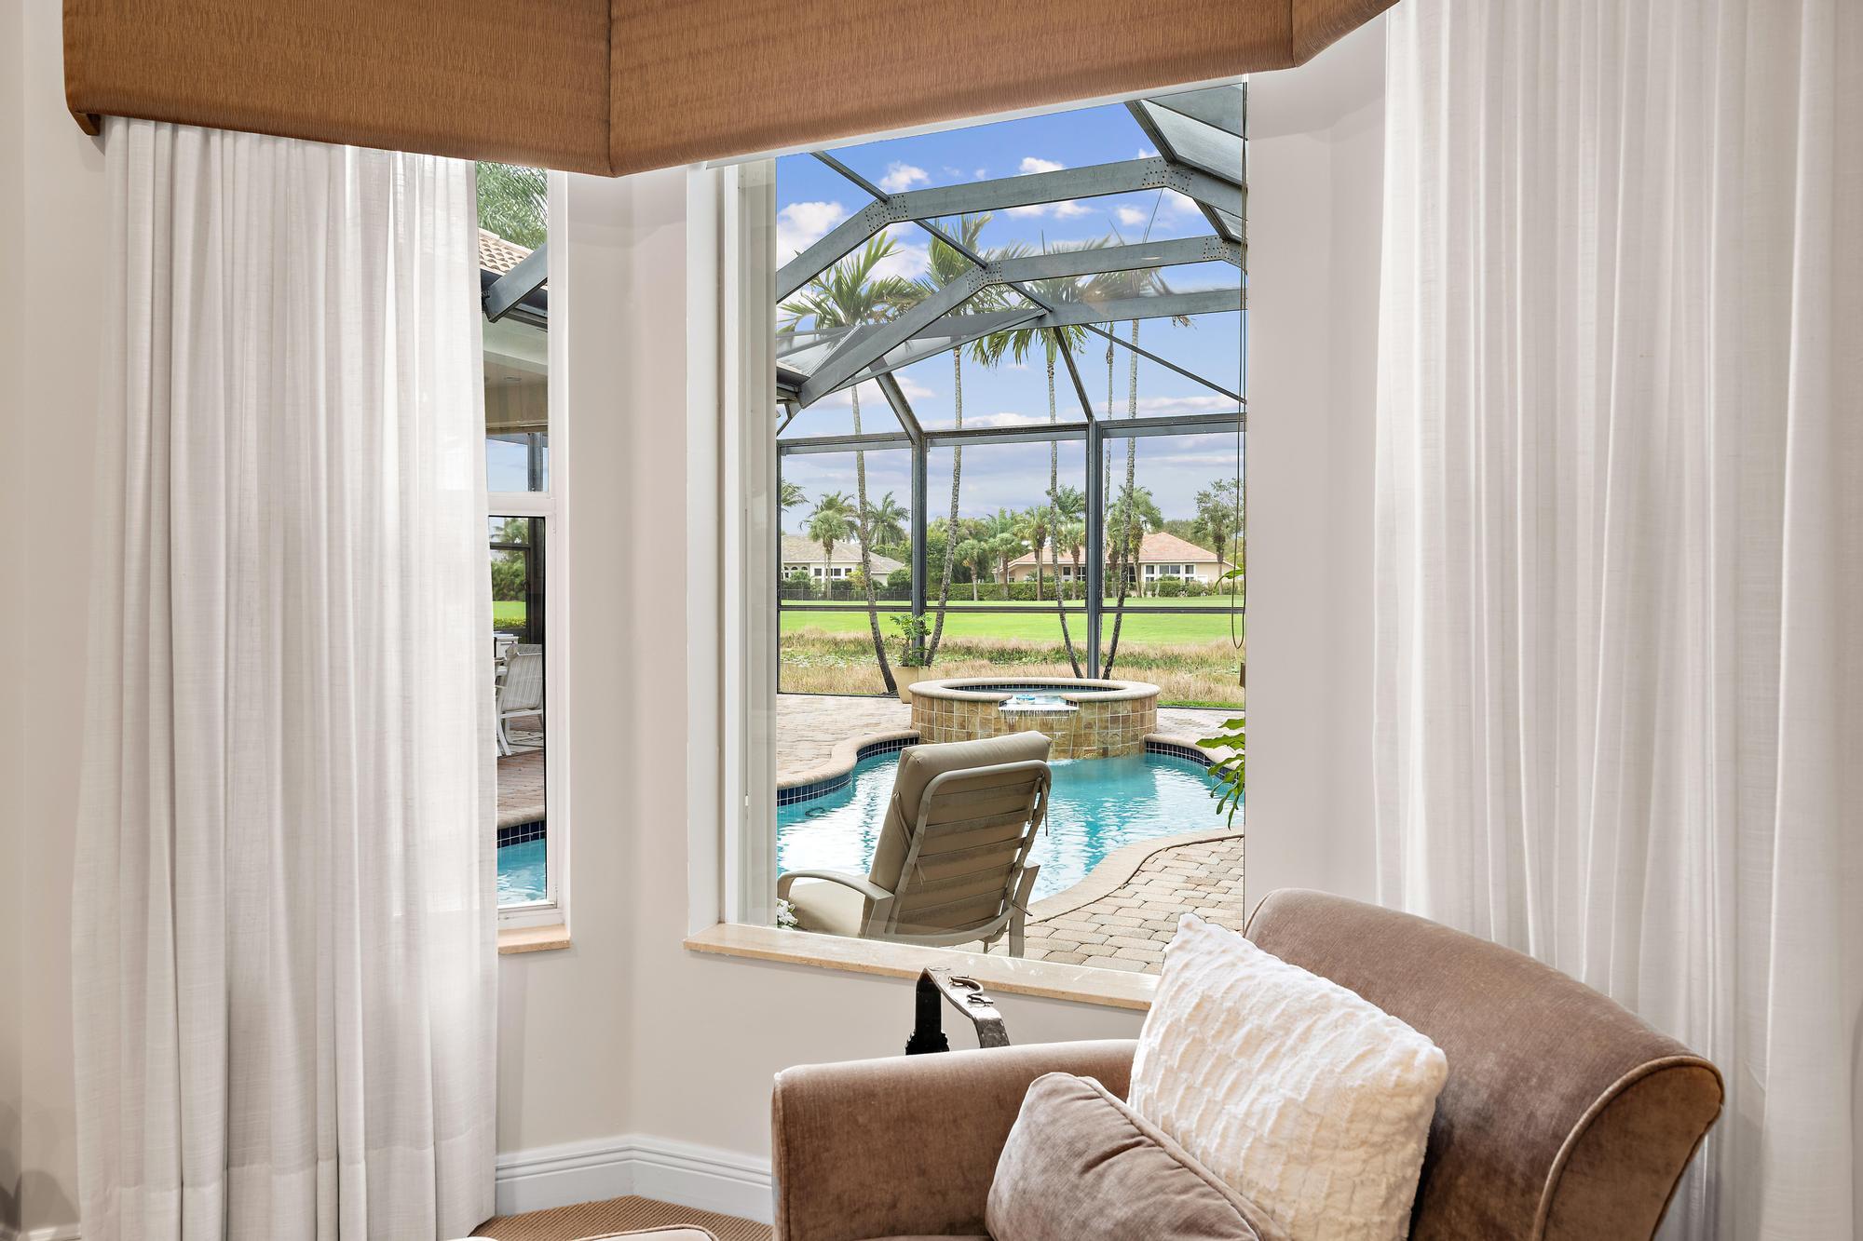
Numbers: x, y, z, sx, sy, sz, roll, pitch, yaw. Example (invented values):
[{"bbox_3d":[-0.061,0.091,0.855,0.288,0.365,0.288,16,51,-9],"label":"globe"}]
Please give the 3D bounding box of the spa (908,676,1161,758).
[{"bbox_3d":[1.030,0.950,12.350,2.500,0.570,2.500,0,1,3],"label":"spa"}]

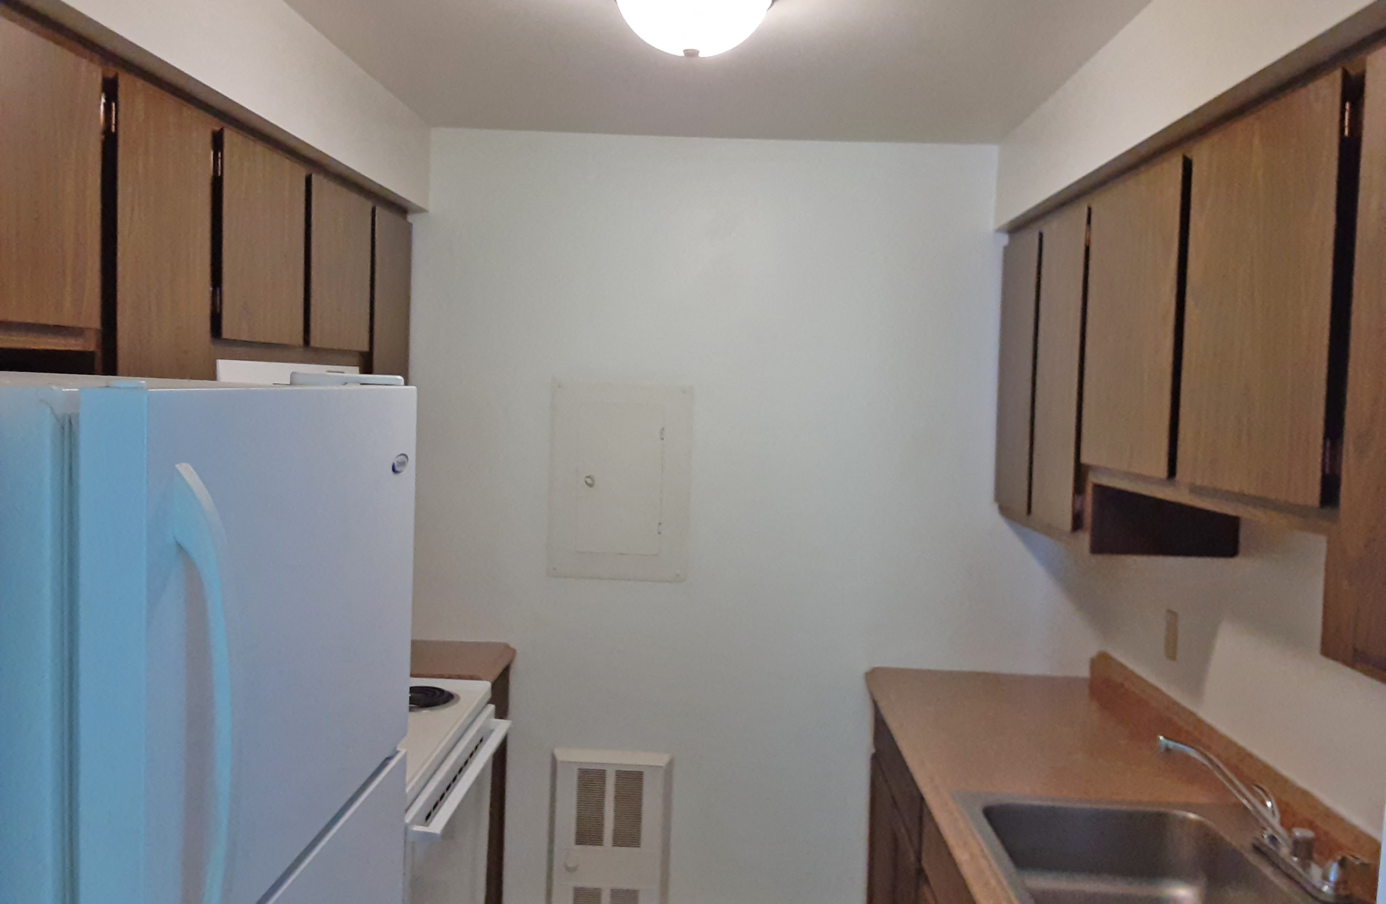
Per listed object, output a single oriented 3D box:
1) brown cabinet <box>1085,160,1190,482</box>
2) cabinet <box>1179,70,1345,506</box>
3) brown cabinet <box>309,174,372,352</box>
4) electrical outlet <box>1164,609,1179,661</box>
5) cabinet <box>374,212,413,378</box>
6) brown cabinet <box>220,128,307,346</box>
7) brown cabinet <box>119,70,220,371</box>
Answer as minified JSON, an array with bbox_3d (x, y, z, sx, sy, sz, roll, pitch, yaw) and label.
[{"bbox_3d":[0.967,-0.227,2.018,0.310,0.540,0.475,2,3,2],"label":"brown cabinet"},{"bbox_3d":[0.949,-0.203,1.541,0.310,0.545,0.450,2,3,2],"label":"cabinet"},{"bbox_3d":[-0.953,-0.420,2.474,0.310,0.366,0.392,2,3,2],"label":"brown cabinet"},{"bbox_3d":[1.116,0.430,2.526,0.015,0.113,0.067,2,3,2],"label":"electrical outlet"},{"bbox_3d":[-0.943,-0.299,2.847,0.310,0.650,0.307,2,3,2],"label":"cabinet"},{"bbox_3d":[-0.968,-0.397,2.071,0.310,0.366,0.380,2,3,2],"label":"brown cabinet"},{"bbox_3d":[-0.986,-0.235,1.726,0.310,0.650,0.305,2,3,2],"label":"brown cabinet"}]

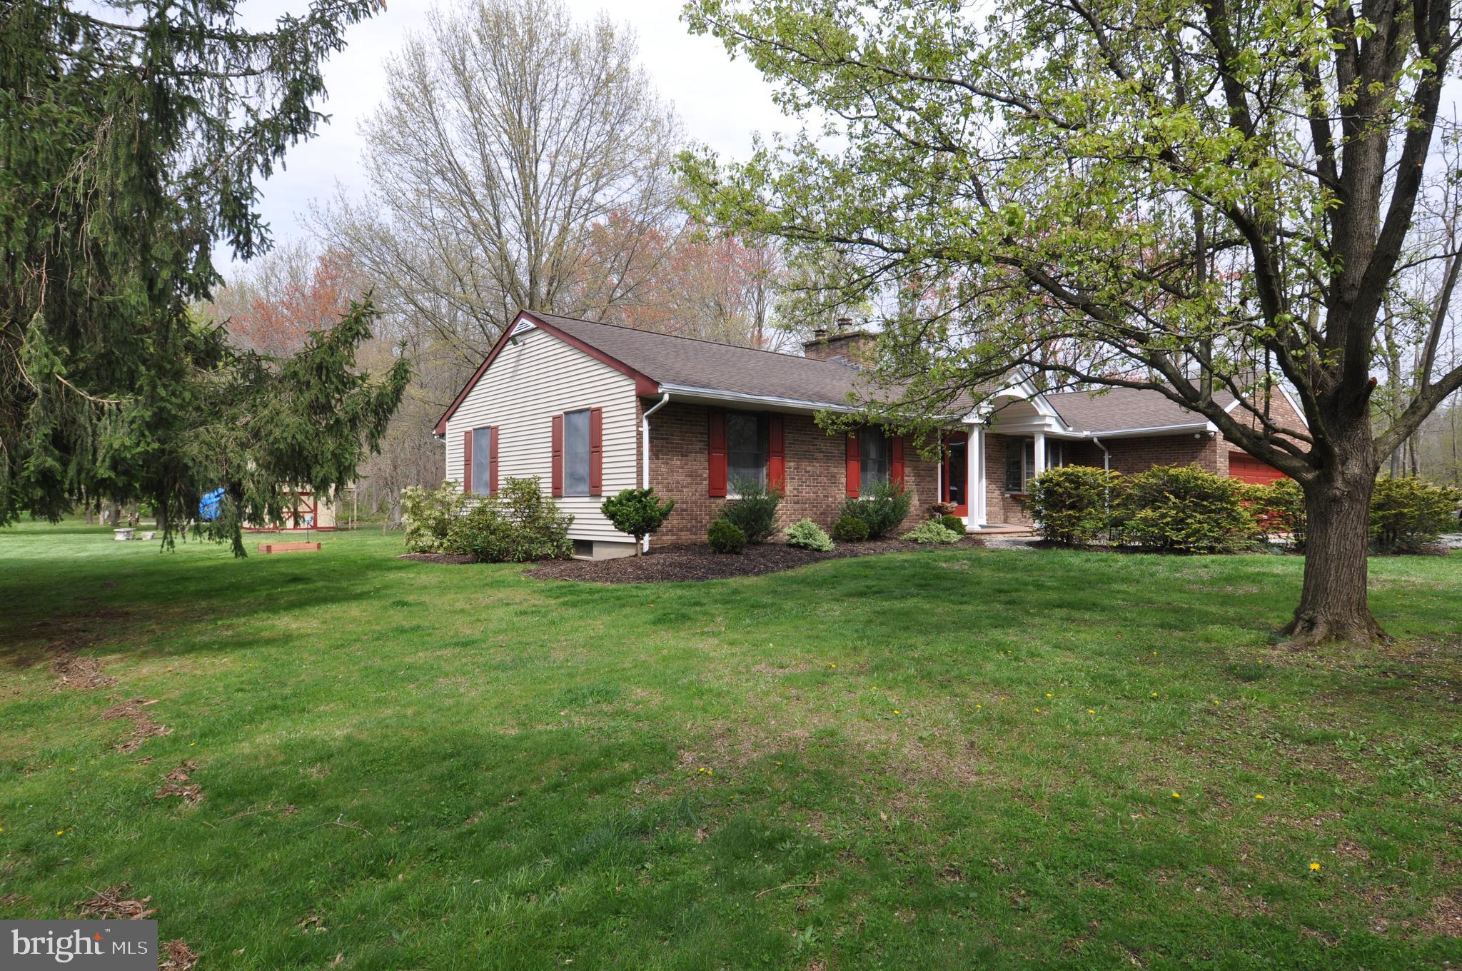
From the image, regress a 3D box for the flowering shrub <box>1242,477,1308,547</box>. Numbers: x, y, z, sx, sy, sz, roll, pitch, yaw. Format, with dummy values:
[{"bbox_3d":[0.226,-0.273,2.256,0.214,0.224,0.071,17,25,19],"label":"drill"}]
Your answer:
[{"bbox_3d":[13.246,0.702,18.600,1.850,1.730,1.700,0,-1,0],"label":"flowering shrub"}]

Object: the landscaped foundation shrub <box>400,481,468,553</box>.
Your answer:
[{"bbox_3d":[-6.628,0.721,17.300,1.550,1.600,1.500,0,-1,0],"label":"landscaped foundation shrub"}]

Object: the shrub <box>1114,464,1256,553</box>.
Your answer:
[{"bbox_3d":[10.441,0.550,17.700,3.000,2.000,2.400,0,-1,0],"label":"shrub"}]

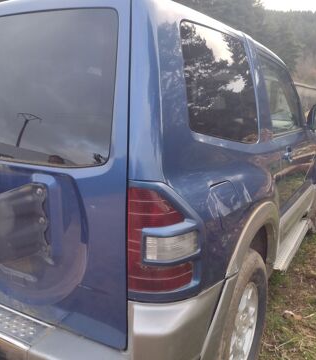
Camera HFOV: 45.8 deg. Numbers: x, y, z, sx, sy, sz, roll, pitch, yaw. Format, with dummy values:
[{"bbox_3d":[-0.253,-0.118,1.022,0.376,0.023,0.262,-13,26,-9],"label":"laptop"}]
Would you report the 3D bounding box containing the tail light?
[{"bbox_3d":[0.021,0.190,1.219,0.175,0.348,0.170,7,13,30],"label":"tail light"}]

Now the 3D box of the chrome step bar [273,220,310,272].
[{"bbox_3d":[0.961,0.419,2.725,0.148,0.055,1.140,7,13,30],"label":"chrome step bar"}]

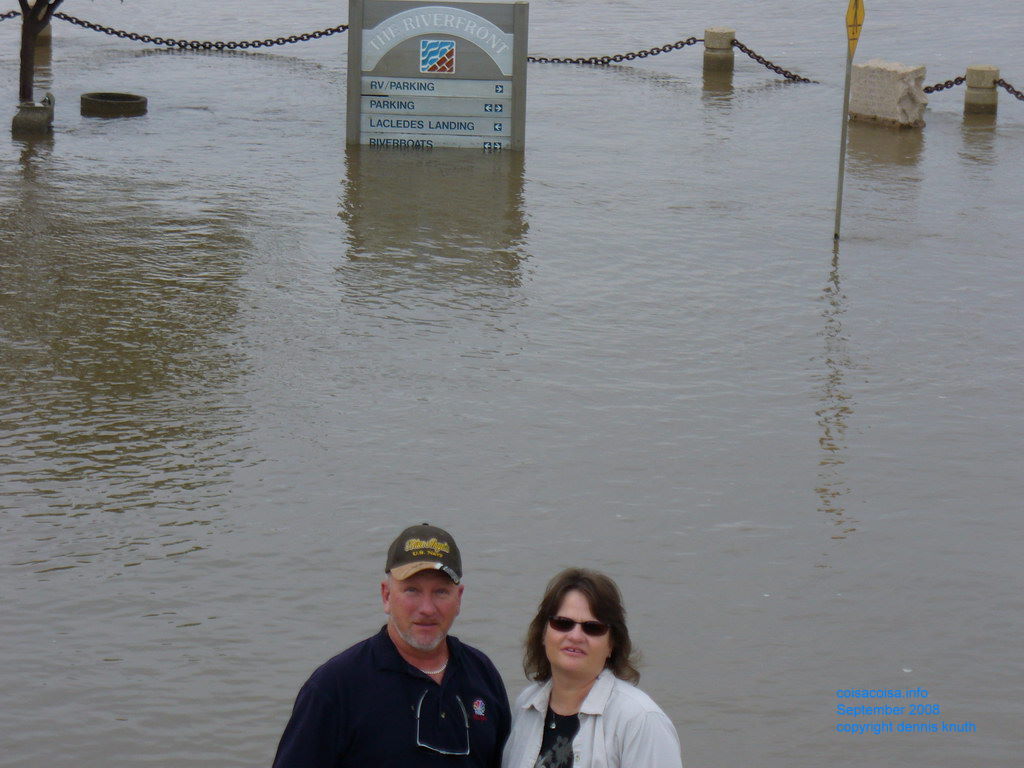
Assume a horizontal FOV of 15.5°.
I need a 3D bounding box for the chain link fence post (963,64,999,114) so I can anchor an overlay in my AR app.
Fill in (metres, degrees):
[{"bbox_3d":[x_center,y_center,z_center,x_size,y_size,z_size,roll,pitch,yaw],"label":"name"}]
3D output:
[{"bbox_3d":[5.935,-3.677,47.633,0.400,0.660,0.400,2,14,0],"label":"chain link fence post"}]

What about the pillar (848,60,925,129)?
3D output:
[{"bbox_3d":[4.655,-3.552,46.645,0.780,0.730,0.560,10,16,30],"label":"pillar"}]

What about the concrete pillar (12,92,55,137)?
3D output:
[{"bbox_3d":[-5.636,-3.154,44.305,0.470,0.480,0.420,2,14,0],"label":"concrete pillar"}]

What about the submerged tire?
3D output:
[{"bbox_3d":[-4.816,-3.393,45.804,0.820,0.205,0.820,2,14,0],"label":"submerged tire"}]

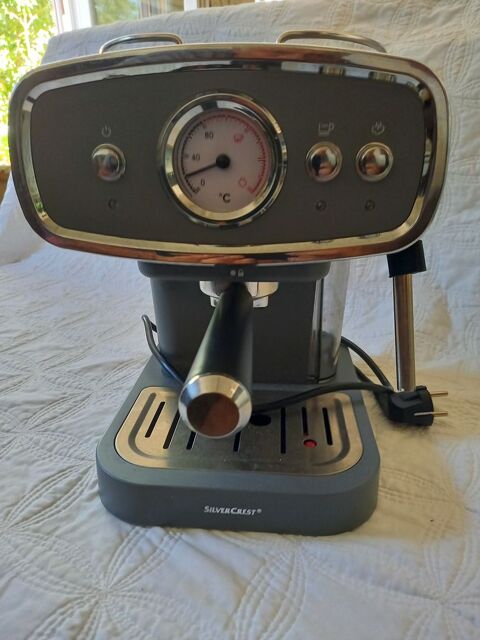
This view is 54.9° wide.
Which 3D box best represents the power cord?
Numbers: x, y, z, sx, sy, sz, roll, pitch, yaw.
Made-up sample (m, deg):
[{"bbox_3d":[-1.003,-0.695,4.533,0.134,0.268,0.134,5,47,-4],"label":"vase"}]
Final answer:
[{"bbox_3d":[0.043,0.043,0.482,0.303,0.076,0.176,1,21,5],"label":"power cord"}]

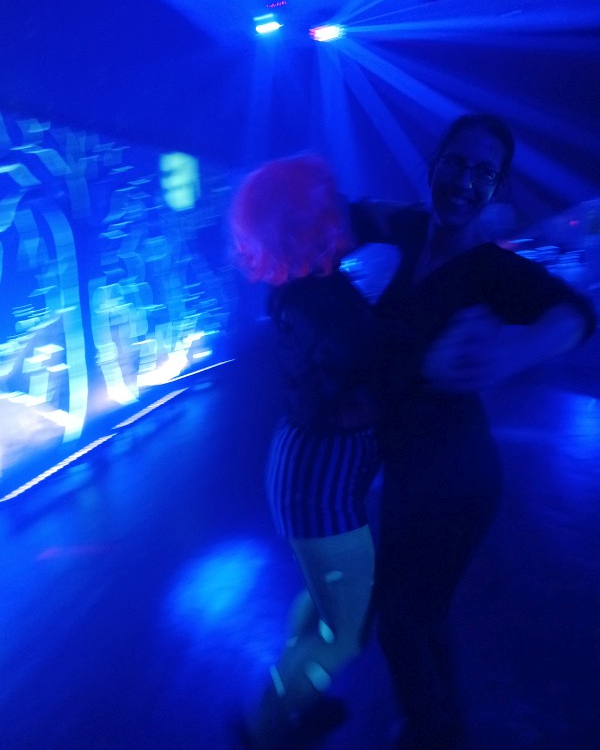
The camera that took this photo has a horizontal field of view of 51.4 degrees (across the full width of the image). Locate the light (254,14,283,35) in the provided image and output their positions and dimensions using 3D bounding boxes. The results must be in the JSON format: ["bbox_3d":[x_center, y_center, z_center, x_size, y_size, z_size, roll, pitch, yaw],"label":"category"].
[{"bbox_3d":[-0.222,-2.475,4.400,0.200,0.140,0.160,-1,14,-3],"label":"light"}]

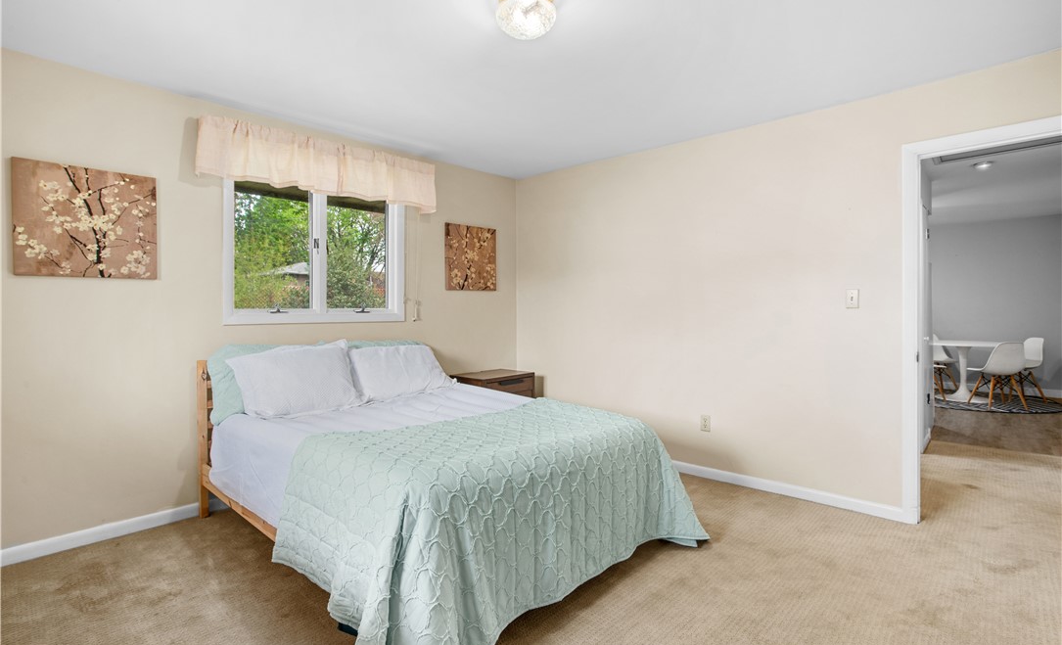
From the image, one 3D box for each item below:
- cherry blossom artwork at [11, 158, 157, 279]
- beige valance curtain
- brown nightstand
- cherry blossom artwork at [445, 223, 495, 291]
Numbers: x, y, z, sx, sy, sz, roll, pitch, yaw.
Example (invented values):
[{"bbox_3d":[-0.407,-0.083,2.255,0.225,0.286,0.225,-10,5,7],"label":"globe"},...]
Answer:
[{"bbox_3d":[-2.264,-0.507,2.576,0.030,0.555,0.555,2,3,44],"label":"cherry blossom artwork"},{"bbox_3d":[-1.342,-1.026,3.426,0.120,0.355,1.590,2,3,44],"label":"beige valance curtain"},{"bbox_3d":[-0.320,0.764,4.284,0.405,0.640,0.585,2,3,44],"label":"brown nightstand"},{"bbox_3d":[-0.519,-0.555,4.350,0.030,0.555,0.555,2,3,44],"label":"cherry blossom artwork"}]

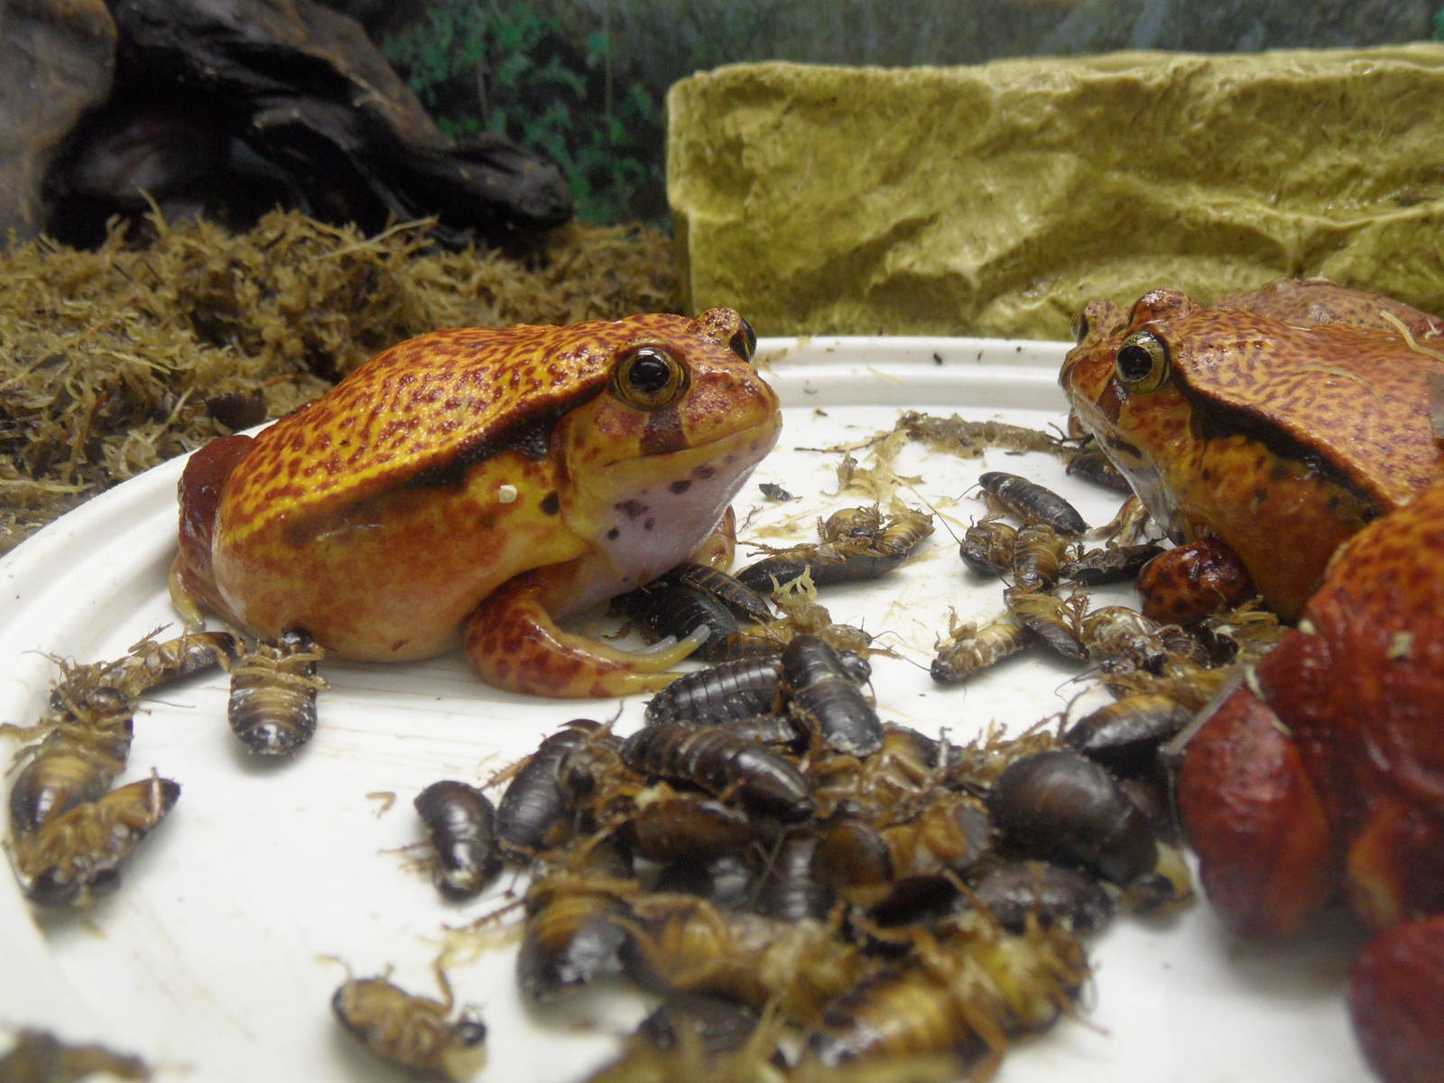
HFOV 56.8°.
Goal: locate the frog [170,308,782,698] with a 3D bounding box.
[{"bbox_3d":[-0.032,-0.012,0.190,0.089,0.045,0.058,9,23,25],"label":"frog"}]

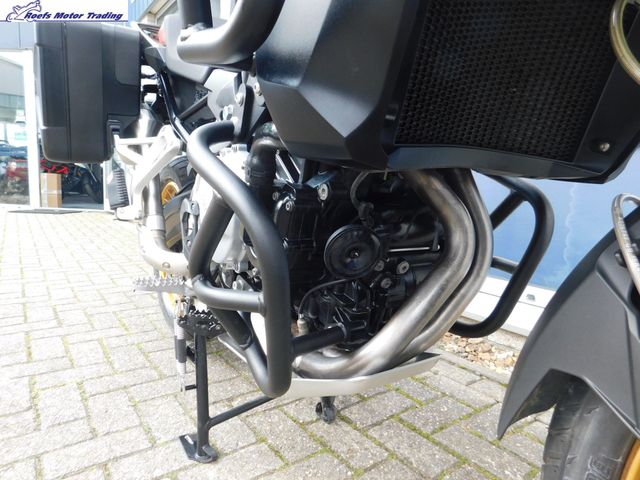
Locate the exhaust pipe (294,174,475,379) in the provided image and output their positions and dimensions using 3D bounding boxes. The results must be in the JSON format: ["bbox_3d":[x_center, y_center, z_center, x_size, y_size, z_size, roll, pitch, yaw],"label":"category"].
[{"bbox_3d":[0.113,0.053,0.661,0.160,0.370,0.295,-4,10,-33],"label":"exhaust pipe"}]

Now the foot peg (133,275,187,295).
[{"bbox_3d":[-0.343,0.096,0.915,0.108,0.034,0.052,0,8,-34],"label":"foot peg"}]

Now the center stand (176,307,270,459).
[{"bbox_3d":[-0.151,0.304,1.016,0.340,0.305,0.170,-4,10,-33],"label":"center stand"}]

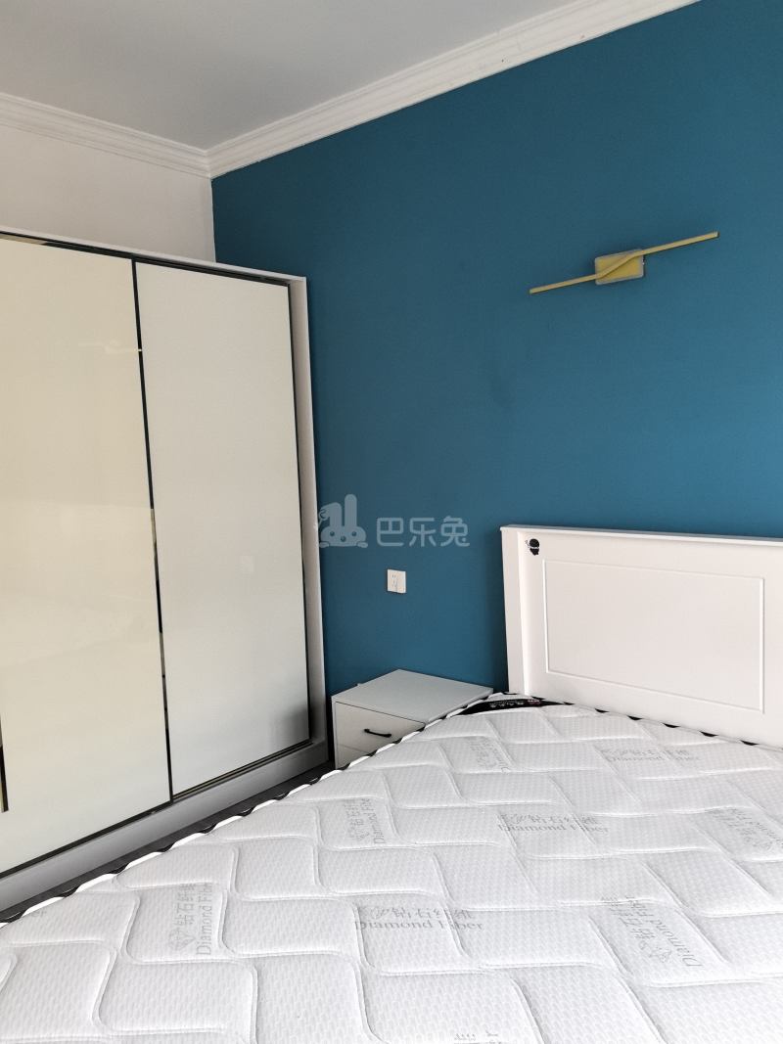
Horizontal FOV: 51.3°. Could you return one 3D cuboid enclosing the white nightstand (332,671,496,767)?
[{"bbox_3d":[0.081,0.847,2.930,0.438,0.470,0.404,4,9,40],"label":"white nightstand"}]

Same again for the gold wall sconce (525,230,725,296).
[{"bbox_3d":[0.672,-0.760,2.427,0.595,0.088,0.055,4,9,40],"label":"gold wall sconce"}]

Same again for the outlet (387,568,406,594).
[{"bbox_3d":[0.022,0.231,3.160,0.087,0.087,0.010,4,9,40],"label":"outlet"}]

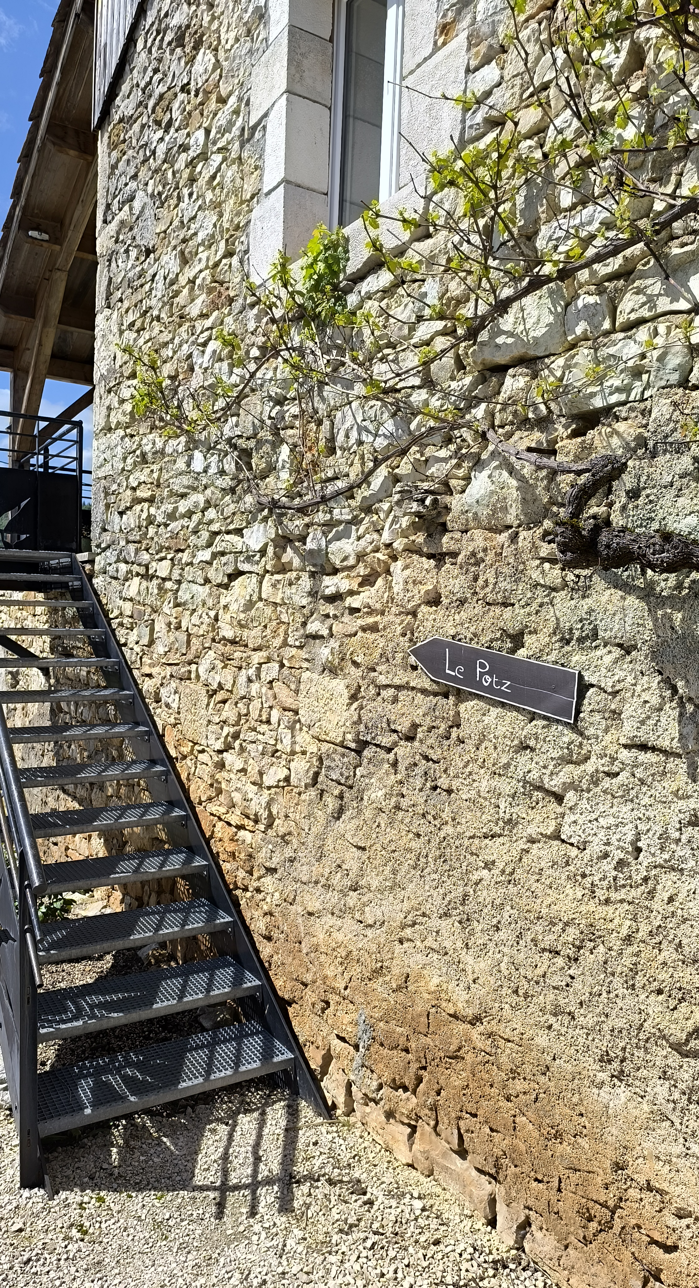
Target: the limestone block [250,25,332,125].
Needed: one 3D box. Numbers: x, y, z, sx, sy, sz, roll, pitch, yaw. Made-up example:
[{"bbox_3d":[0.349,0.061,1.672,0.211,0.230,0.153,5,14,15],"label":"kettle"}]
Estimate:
[{"bbox_3d":[-0.247,-2.345,3.611,0.215,0.255,0.320,0,2,-33],"label":"limestone block"}]

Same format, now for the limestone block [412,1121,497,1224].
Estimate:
[{"bbox_3d":[0.332,1.472,2.426,0.150,0.155,0.345,0,2,-33],"label":"limestone block"}]

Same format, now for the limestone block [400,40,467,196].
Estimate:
[{"bbox_3d":[0.342,-1.557,2.570,0.220,0.330,0.315,0,2,-33],"label":"limestone block"}]

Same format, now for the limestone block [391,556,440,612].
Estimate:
[{"bbox_3d":[0.271,-0.185,2.707,0.170,0.165,0.235,0,2,-33],"label":"limestone block"}]

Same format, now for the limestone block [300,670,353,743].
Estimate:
[{"bbox_3d":[-0.009,0.224,3.057,0.180,0.215,0.350,0,2,-33],"label":"limestone block"}]

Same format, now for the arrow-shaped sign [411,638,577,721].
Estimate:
[{"bbox_3d":[0.375,0.077,2.410,0.020,0.129,0.690,0,9,-33],"label":"arrow-shaped sign"}]

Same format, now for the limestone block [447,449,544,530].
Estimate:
[{"bbox_3d":[0.468,-0.434,2.409,0.180,0.215,0.360,0,2,-33],"label":"limestone block"}]

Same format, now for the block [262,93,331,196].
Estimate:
[{"bbox_3d":[-0.218,-2.042,3.565,0.215,0.345,0.180,0,2,-33],"label":"block"}]

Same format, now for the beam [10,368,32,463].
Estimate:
[{"bbox_3d":[-3.276,-1.738,8.544,0.165,1.985,0.160,0,2,-32],"label":"beam"}]

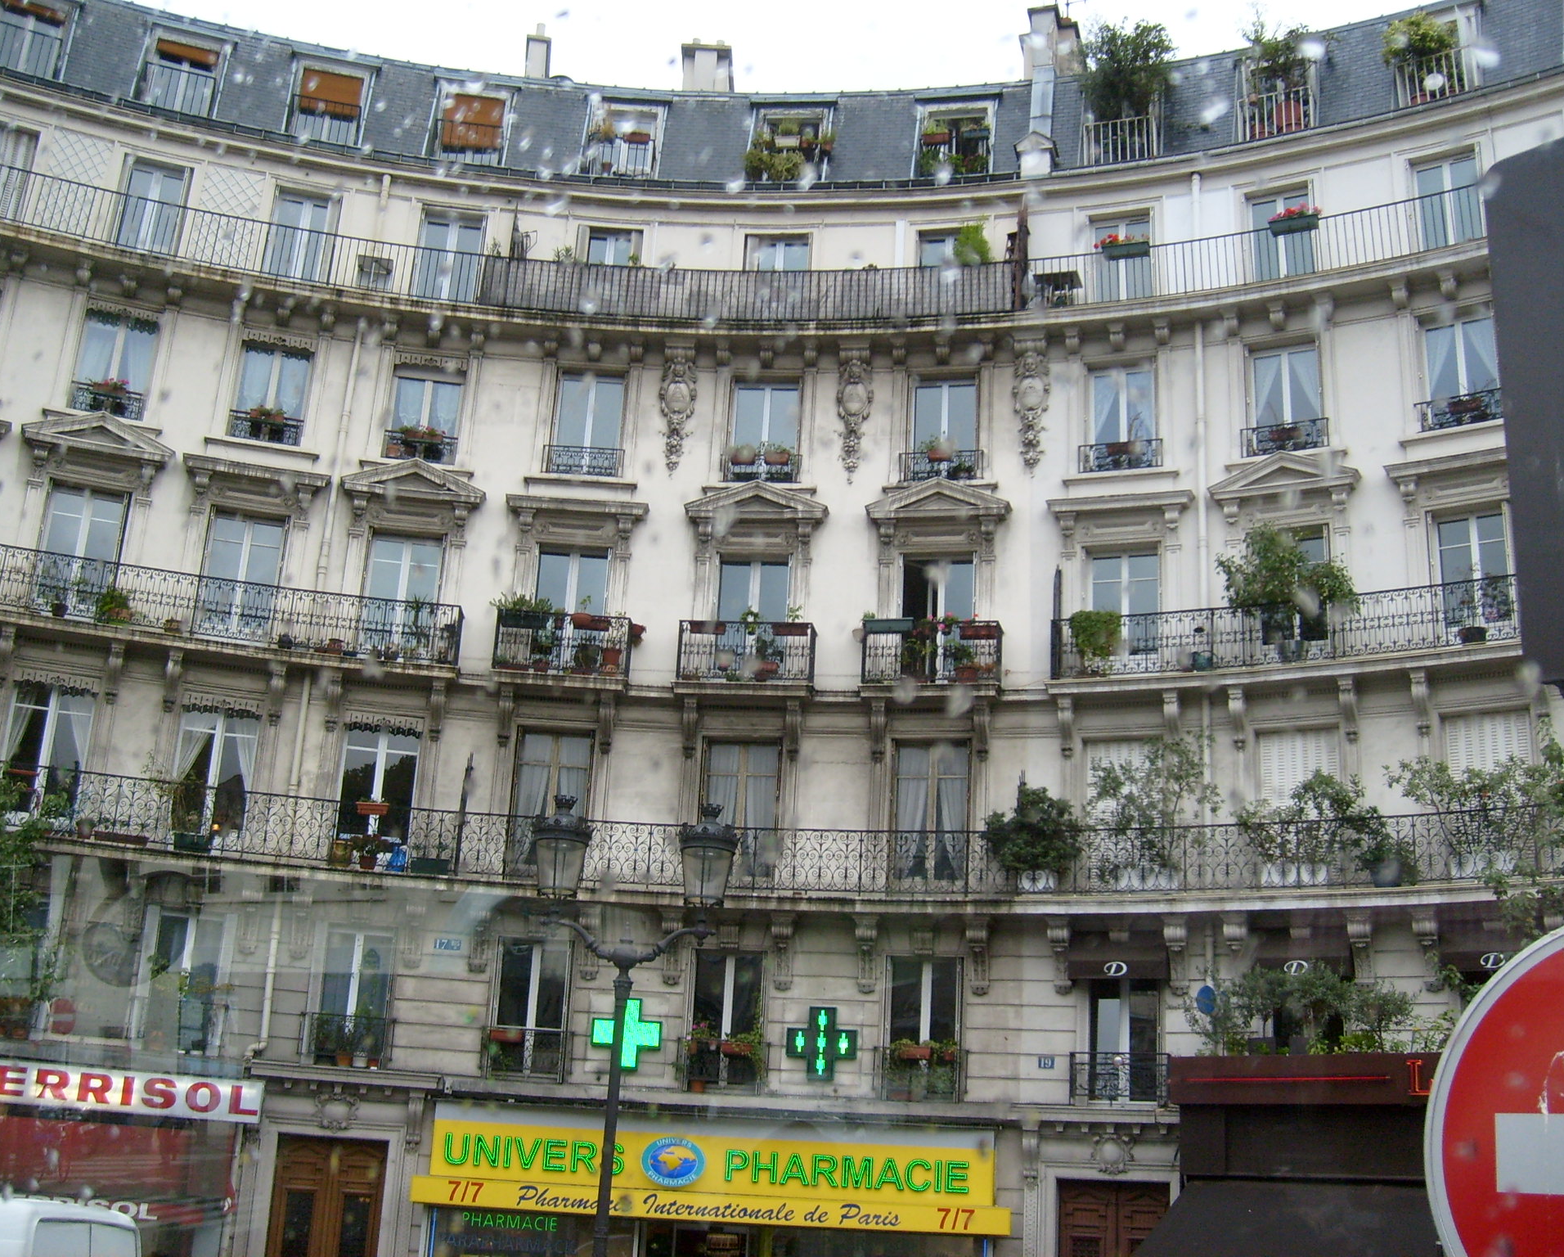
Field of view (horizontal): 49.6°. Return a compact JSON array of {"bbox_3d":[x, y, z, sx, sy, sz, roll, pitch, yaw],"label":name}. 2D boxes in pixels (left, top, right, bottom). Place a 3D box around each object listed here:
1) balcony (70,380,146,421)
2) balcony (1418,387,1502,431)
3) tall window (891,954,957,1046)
[{"bbox_3d":[-11.023,-3.730,27.718,1.150,0.440,0.200,10,-19,-19],"label":"balcony"},{"bbox_3d":[10.393,-3.297,25.993,1.340,0.449,0.220,-8,-20,32],"label":"balcony"},{"bbox_3d":[2.051,5.735,24.579,1.005,1.837,0.200,-1,-20,12],"label":"tall window"}]

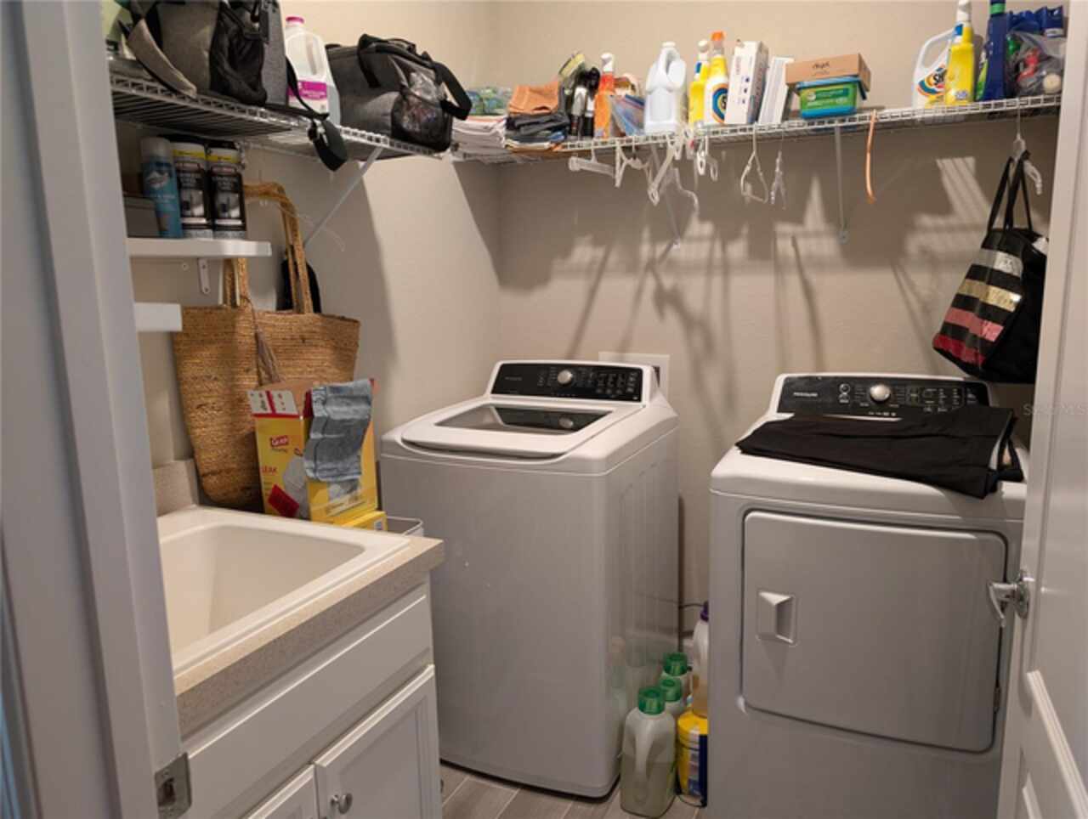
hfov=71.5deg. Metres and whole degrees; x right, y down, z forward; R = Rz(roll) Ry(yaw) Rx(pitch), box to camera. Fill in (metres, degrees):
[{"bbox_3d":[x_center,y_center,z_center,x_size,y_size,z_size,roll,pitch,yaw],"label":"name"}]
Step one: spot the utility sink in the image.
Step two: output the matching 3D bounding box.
[{"bbox_3d":[-0.632,0.422,1.261,0.567,0.298,0.632,3,11,24],"label":"utility sink"}]

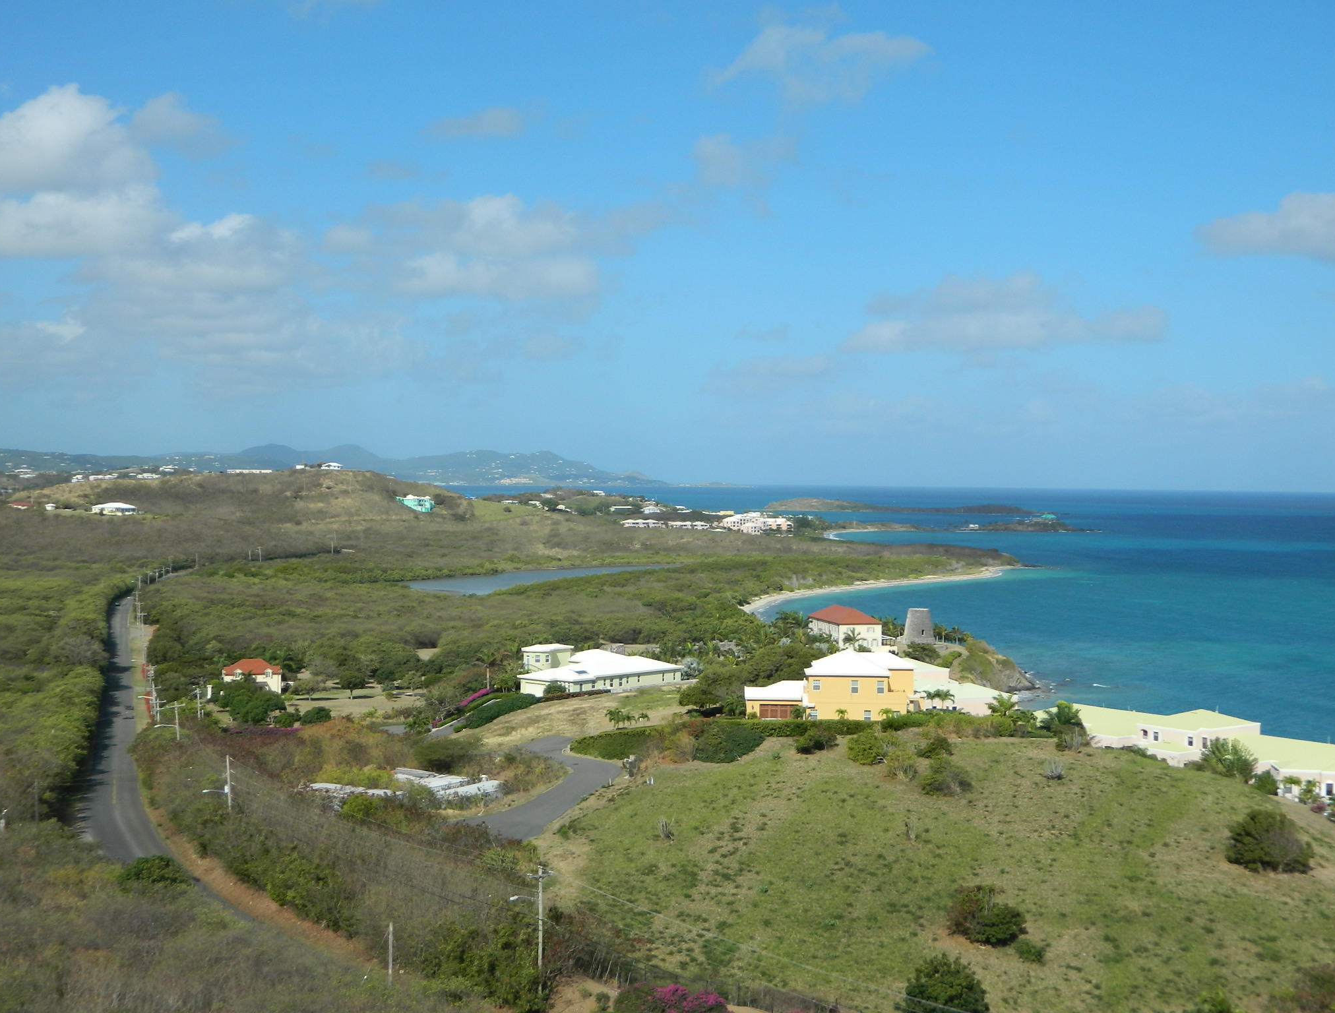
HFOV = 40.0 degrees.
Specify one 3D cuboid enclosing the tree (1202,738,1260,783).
[{"bbox_3d":[58.940,26.510,192.000,5.800,4.600,5.400,1,1,0],"label":"tree"}]

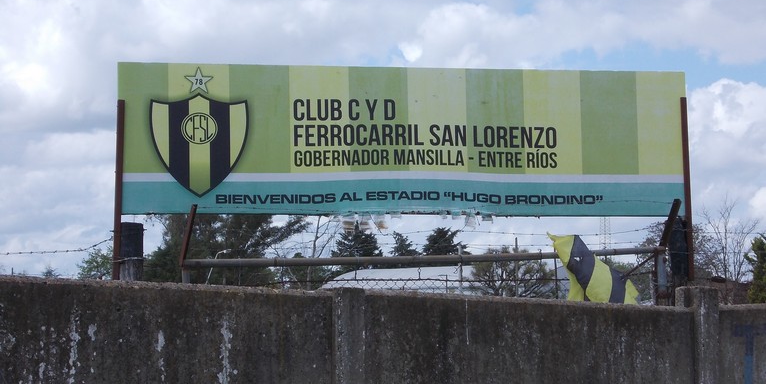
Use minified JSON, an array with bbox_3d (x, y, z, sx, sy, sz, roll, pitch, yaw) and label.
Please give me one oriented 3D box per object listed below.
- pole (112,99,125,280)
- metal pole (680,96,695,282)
[{"bbox_3d":[-2.057,0.011,16.570,0.060,1.465,0.060,1,-6,0],"label":"pole"},{"bbox_3d":[2.413,-0.023,16.828,0.060,1.467,0.060,-1,-6,0],"label":"metal pole"}]

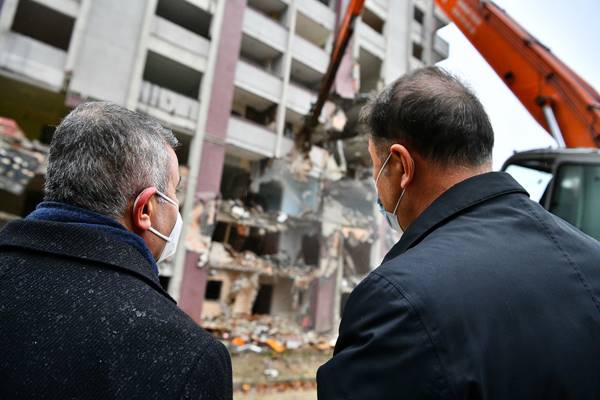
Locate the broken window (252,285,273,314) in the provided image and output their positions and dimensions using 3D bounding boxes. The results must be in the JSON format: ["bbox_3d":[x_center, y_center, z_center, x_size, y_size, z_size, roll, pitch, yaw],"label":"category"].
[{"bbox_3d":[-1.810,4.801,19.302,0.980,1.380,0.200,14,-16,-34],"label":"broken window"}]

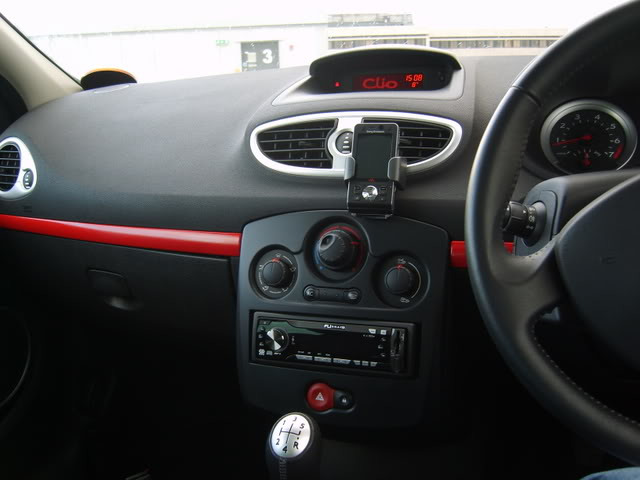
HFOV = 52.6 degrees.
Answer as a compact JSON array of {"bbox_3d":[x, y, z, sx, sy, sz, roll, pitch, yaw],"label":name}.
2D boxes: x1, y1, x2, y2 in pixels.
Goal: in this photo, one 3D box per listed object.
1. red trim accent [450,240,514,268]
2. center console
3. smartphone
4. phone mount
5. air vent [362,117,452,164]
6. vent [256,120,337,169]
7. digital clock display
[{"bbox_3d":[0.171,0.015,0.682,0.068,0.028,0.018,2,1,20],"label":"red trim accent"},{"bbox_3d":[0.024,0.080,0.720,0.232,0.217,0.070,2,1,20],"label":"center console"},{"bbox_3d":[0.058,-0.078,0.712,0.050,0.099,0.013,2,-8,18],"label":"smartphone"},{"bbox_3d":[0.061,-0.058,0.715,0.060,0.066,0.036,2,-8,18],"label":"phone mount"},{"bbox_3d":[0.099,-0.111,0.725,0.097,0.055,0.032,2,-11,20],"label":"air vent"},{"bbox_3d":[-0.028,-0.114,0.775,0.097,0.055,0.032,2,-11,20],"label":"vent"},{"bbox_3d":[0.092,-0.213,0.870,0.097,0.023,0.012,2,1,20],"label":"digital clock display"}]

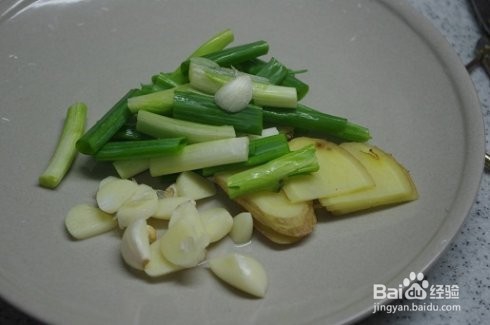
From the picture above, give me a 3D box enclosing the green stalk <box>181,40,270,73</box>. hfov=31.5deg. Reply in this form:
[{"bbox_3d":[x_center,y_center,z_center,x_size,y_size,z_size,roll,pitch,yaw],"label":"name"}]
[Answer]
[{"bbox_3d":[-0.011,-0.057,0.469,0.047,0.007,0.007,-15,52,-16],"label":"green stalk"}]

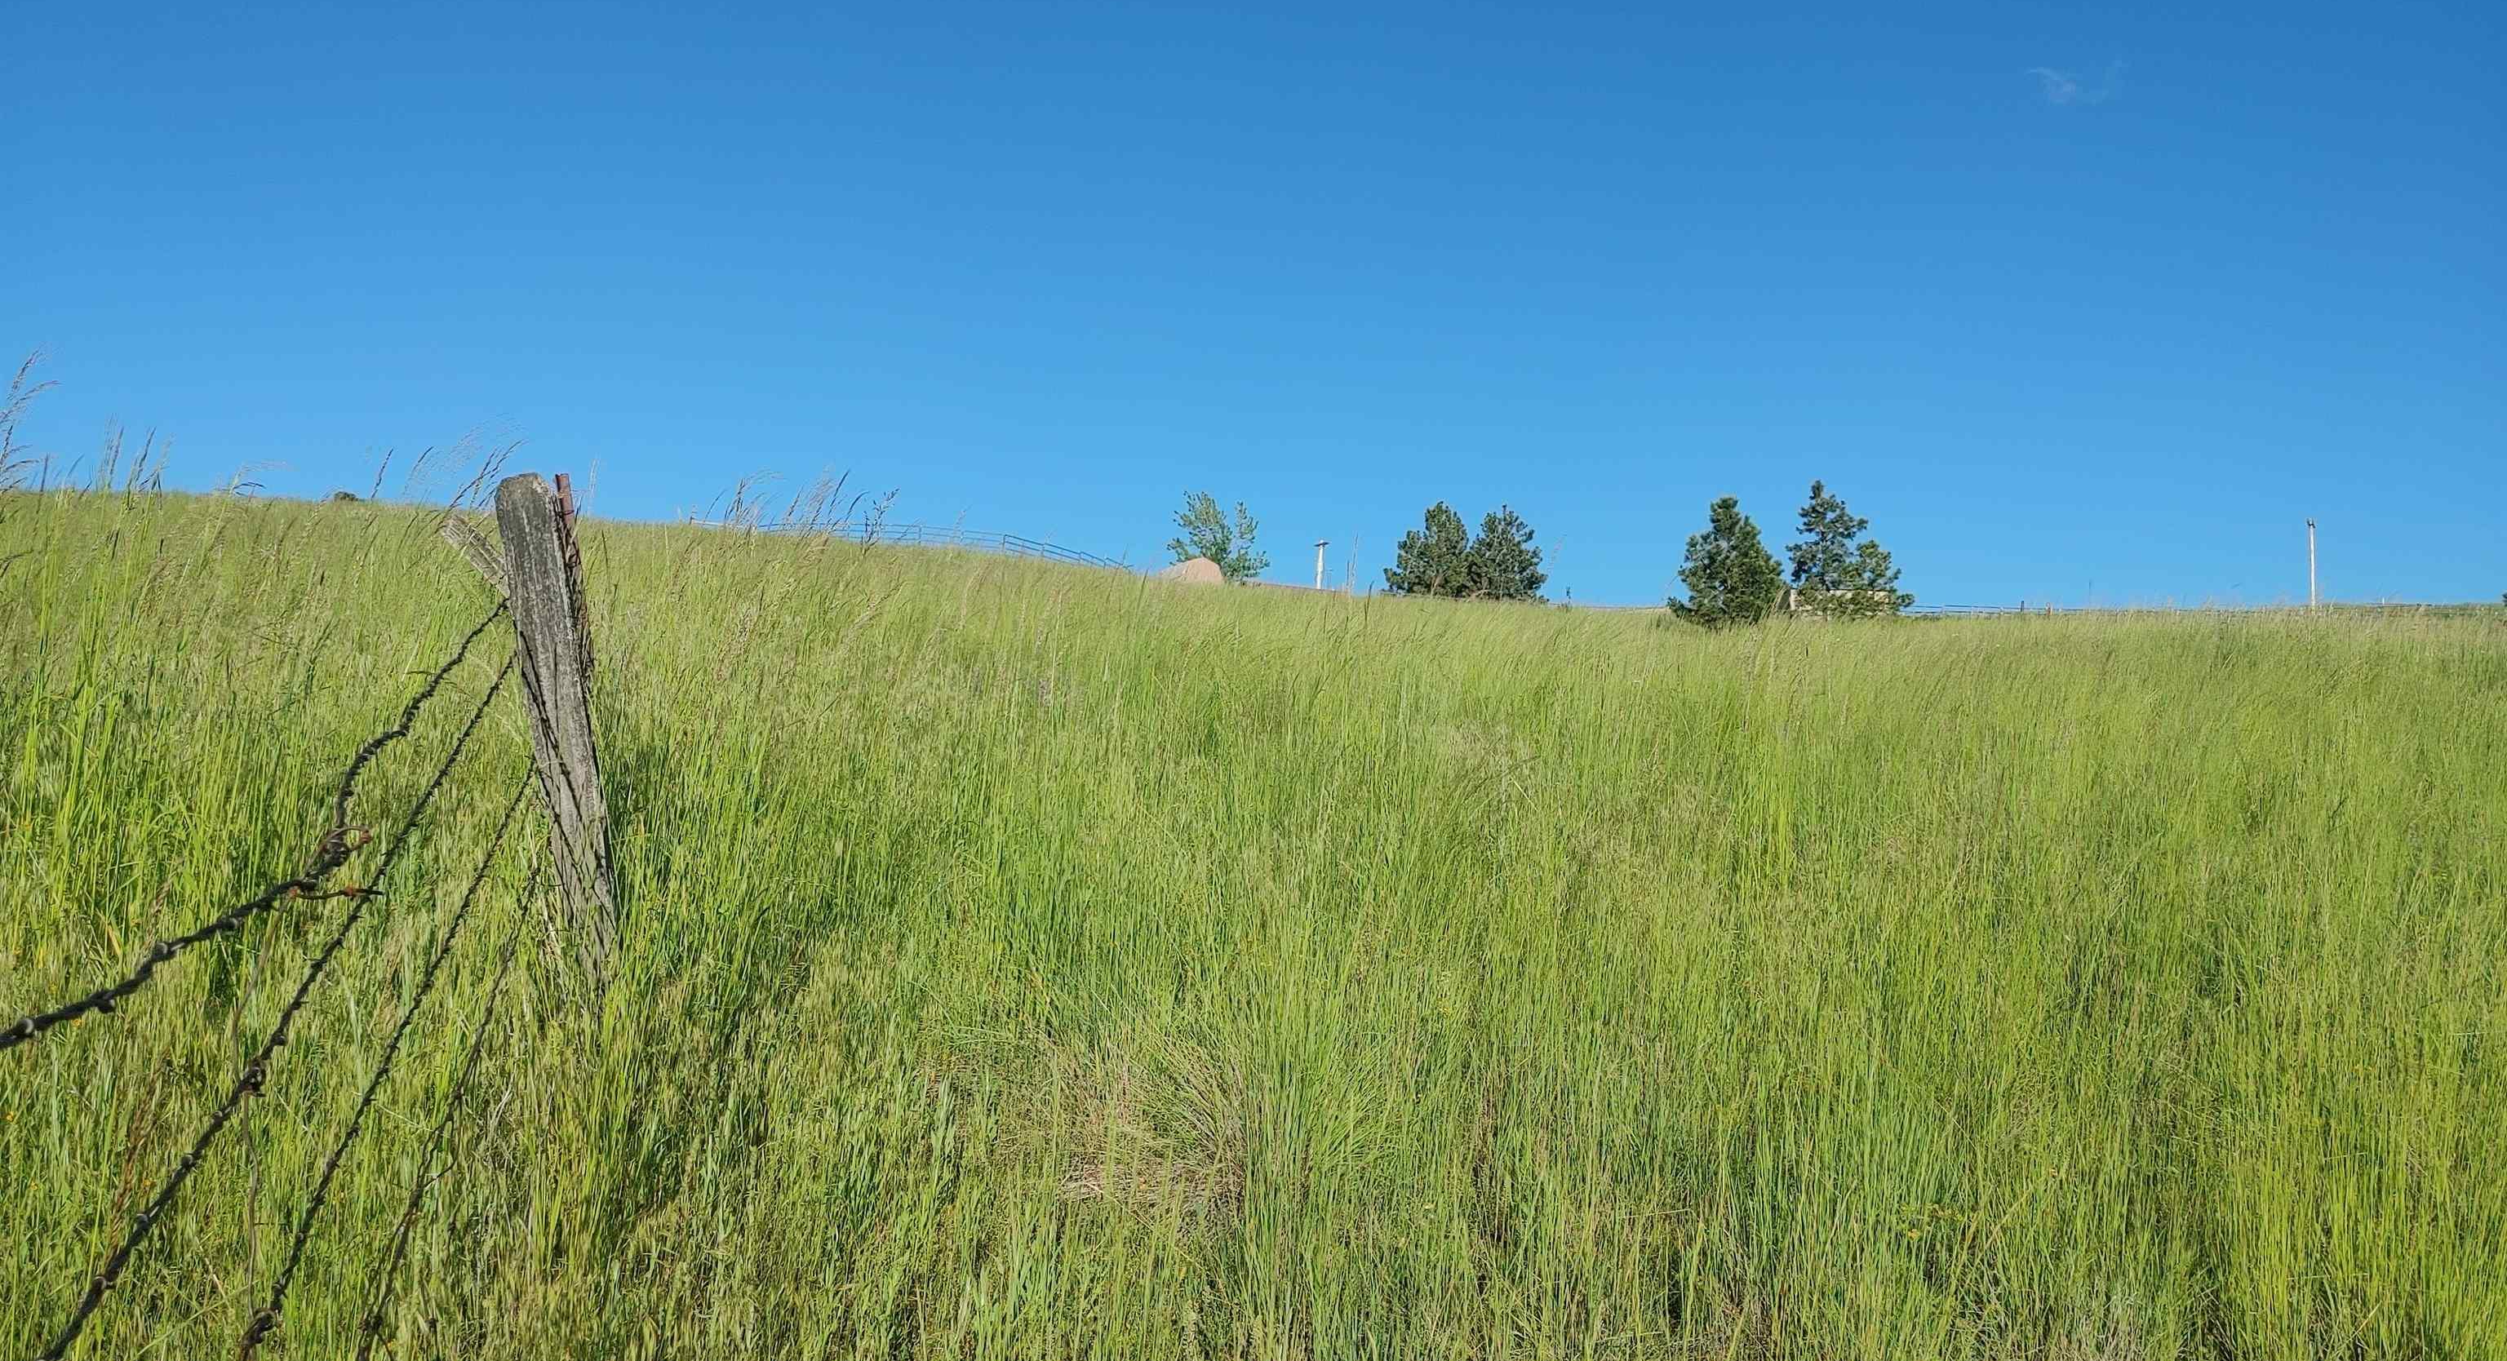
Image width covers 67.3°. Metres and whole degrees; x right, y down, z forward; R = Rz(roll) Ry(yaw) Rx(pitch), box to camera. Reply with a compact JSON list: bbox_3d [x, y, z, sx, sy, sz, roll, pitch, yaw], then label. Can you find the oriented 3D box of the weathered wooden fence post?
[{"bbox_3d":[-1.684,0.132,4.600,0.155,1.280,0.150,-8,-1,-11],"label":"weathered wooden fence post"}]

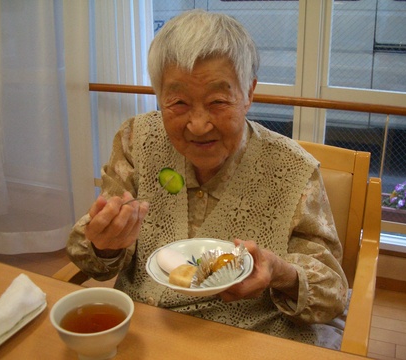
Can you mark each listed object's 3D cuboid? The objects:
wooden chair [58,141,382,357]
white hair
[{"bbox_3d":[0.077,0.372,1.128,0.560,0.820,0.600,8,19,20],"label":"wooden chair"},{"bbox_3d":[0.002,-0.201,0.790,0.180,0.180,0.200,5,30,11],"label":"white hair"}]

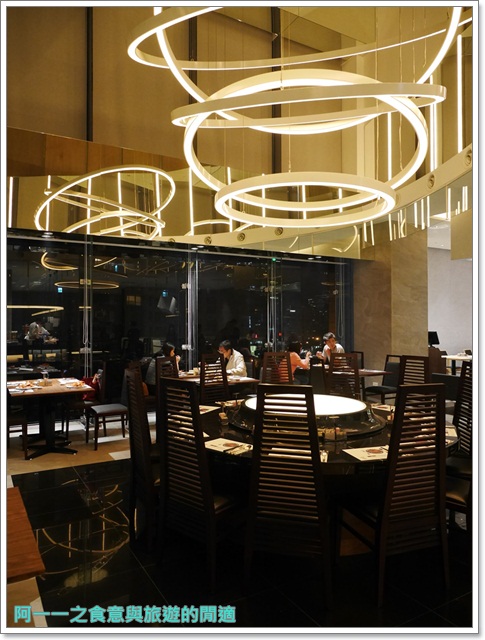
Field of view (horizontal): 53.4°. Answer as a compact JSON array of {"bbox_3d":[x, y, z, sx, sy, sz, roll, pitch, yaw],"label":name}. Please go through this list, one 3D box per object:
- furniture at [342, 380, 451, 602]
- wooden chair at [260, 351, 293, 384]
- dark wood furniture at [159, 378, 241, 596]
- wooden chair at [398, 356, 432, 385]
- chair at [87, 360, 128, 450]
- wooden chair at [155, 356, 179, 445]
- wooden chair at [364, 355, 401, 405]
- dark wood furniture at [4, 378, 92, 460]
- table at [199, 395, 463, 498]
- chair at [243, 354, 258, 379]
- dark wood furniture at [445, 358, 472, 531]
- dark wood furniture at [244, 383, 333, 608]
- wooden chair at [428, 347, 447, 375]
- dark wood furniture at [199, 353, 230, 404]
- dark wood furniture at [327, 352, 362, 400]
[{"bbox_3d":[0.892,0.952,2.880,0.464,1.197,0.536,0,0,-20],"label":"furniture"},{"bbox_3d":[0.401,0.951,4.947,0.464,1.197,0.536,0,0,-6],"label":"wooden chair"},{"bbox_3d":[-0.213,0.952,3.054,0.464,1.197,0.536,0,0,39],"label":"dark wood furniture"},{"bbox_3d":[1.421,0.951,4.442,0.536,1.197,0.464,0,0,-33],"label":"wooden chair"},{"bbox_3d":[-1.635,1.061,6.122,0.560,1.020,0.460,0,0,-29],"label":"chair"},{"bbox_3d":[-0.469,0.960,4.287,0.580,1.210,0.470,0,0,24],"label":"wooden chair"},{"bbox_3d":[2.320,1.073,7.681,0.550,0.950,0.460,0,0,-28],"label":"wooden chair"},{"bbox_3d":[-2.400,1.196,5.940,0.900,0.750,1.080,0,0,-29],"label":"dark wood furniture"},{"bbox_3d":[0.496,1.164,3.846,2.250,0.800,2.250,0,0,0],"label":"table"},{"bbox_3d":[-0.080,1.073,7.551,0.550,0.950,0.460,0,0,-28],"label":"chair"},{"bbox_3d":[1.563,0.952,3.859,0.536,1.197,0.464,0,0,1],"label":"dark wood furniture"},{"bbox_3d":[0.289,0.952,2.844,0.464,1.197,0.536,0,0,13],"label":"dark wood furniture"},{"bbox_3d":[4.520,1.112,11.297,0.500,0.950,0.500,0,0,-29],"label":"wooden chair"},{"bbox_3d":[-0.136,0.962,4.717,0.470,1.210,0.580,0,0,-36],"label":"dark wood furniture"},{"bbox_3d":[0.950,0.962,4.794,0.470,1.210,0.580,0,0,26],"label":"dark wood furniture"}]

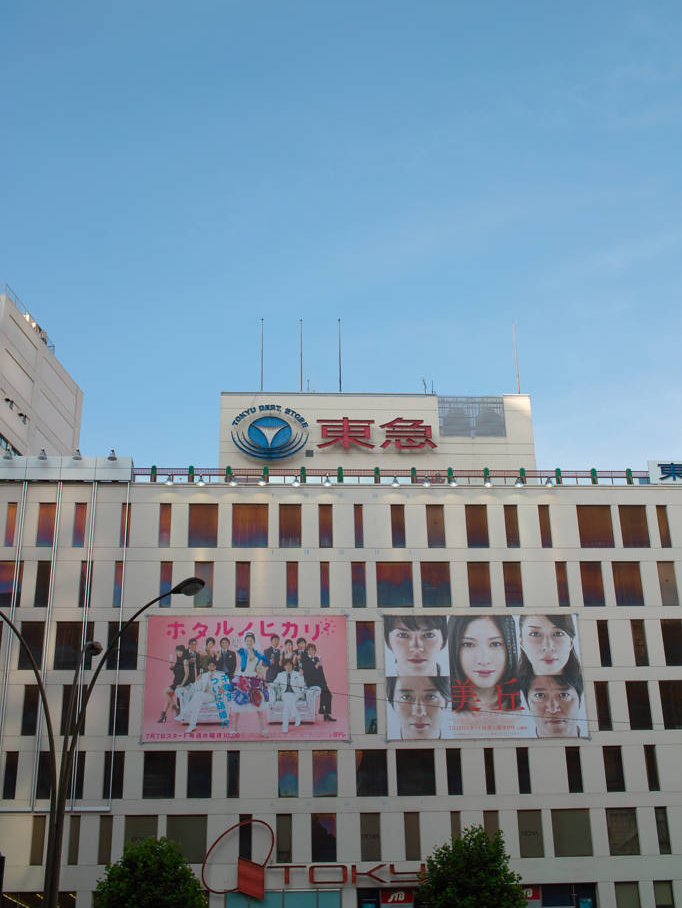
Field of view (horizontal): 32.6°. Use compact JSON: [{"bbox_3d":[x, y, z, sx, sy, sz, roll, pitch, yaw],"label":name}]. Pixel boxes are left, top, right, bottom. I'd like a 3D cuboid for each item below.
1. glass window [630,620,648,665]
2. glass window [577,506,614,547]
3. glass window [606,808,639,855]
[{"bbox_3d":[18.783,11.858,73.158,0.851,2.926,0.200,0,-22,-4],"label":"glass window"},{"bbox_3d":[16.382,4.666,74.850,2.244,2.918,0.150,0,-24,-4],"label":"glass window"},{"bbox_3d":[16.744,22.387,69.097,1.827,2.671,0.150,0,-23,-4],"label":"glass window"}]

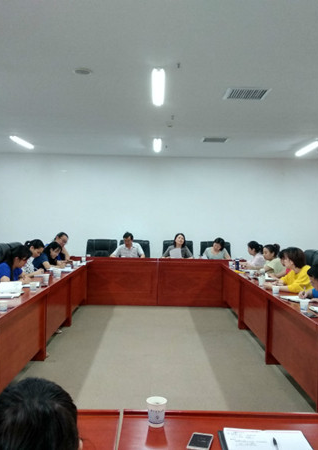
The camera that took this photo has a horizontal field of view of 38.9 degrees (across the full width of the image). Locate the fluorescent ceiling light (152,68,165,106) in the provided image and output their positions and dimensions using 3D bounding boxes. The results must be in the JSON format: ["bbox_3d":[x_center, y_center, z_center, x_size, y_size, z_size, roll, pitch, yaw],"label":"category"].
[{"bbox_3d":[-0.012,-1.457,4.795,0.130,0.080,1.220,1,1,-1],"label":"fluorescent ceiling light"}]

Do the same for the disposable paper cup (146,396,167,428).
[{"bbox_3d":[-0.007,0.648,1.550,0.074,0.088,0.074,1,1,-1],"label":"disposable paper cup"}]

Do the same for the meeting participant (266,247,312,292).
[{"bbox_3d":[1.548,0.860,4.970,0.820,1.210,0.550,1,1,-1],"label":"meeting participant"}]

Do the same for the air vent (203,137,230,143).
[{"bbox_3d":[0.931,-1.415,7.482,0.430,0.030,0.430,1,0,-1],"label":"air vent"}]

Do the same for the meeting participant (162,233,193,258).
[{"bbox_3d":[0.342,0.782,8.487,0.560,1.240,0.750,1,1,-1],"label":"meeting participant"}]

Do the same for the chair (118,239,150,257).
[{"bbox_3d":[-0.472,0.845,8.524,0.610,1.074,0.660,1,0,-1],"label":"chair"}]

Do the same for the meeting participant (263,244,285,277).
[{"bbox_3d":[1.582,0.882,6.739,0.750,1.180,0.500,1,0,-1],"label":"meeting participant"}]

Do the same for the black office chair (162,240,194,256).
[{"bbox_3d":[0.337,0.860,8.698,0.620,1.080,0.700,1,1,-1],"label":"black office chair"}]

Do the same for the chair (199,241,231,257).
[{"bbox_3d":[1.133,0.903,8.835,0.610,1.120,0.680,1,0,-1],"label":"chair"}]

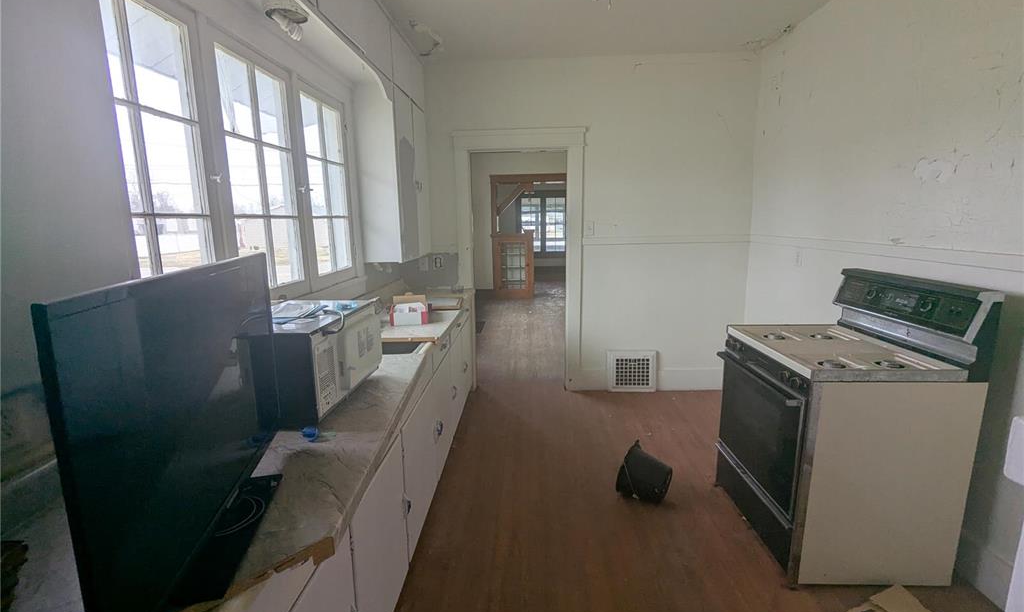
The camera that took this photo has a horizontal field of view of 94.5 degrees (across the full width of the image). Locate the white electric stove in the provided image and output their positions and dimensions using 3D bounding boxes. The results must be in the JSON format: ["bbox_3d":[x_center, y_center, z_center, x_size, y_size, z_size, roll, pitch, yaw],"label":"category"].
[{"bbox_3d":[1.448,0.482,2.192,0.698,1.223,0.749,0,11,3],"label":"white electric stove"}]

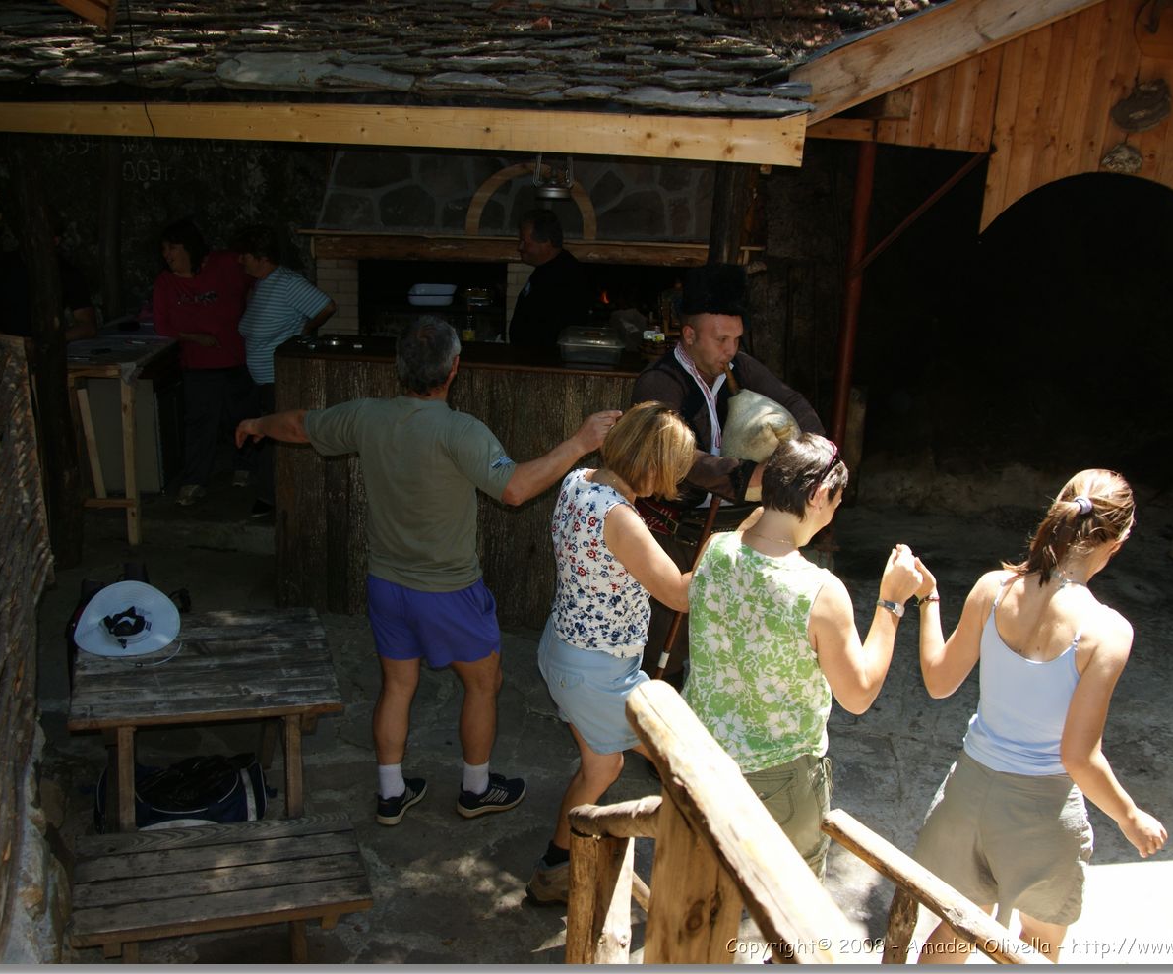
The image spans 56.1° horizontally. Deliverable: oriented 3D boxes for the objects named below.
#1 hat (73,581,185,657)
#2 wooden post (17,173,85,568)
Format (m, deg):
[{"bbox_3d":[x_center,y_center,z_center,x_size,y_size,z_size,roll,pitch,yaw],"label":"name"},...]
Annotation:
[{"bbox_3d":[-1.531,0.448,3.680,0.360,0.110,0.350,3,37,0],"label":"hat"},{"bbox_3d":[-2.688,-0.644,5.506,0.165,2.100,0.165,2,15,0],"label":"wooden post"}]

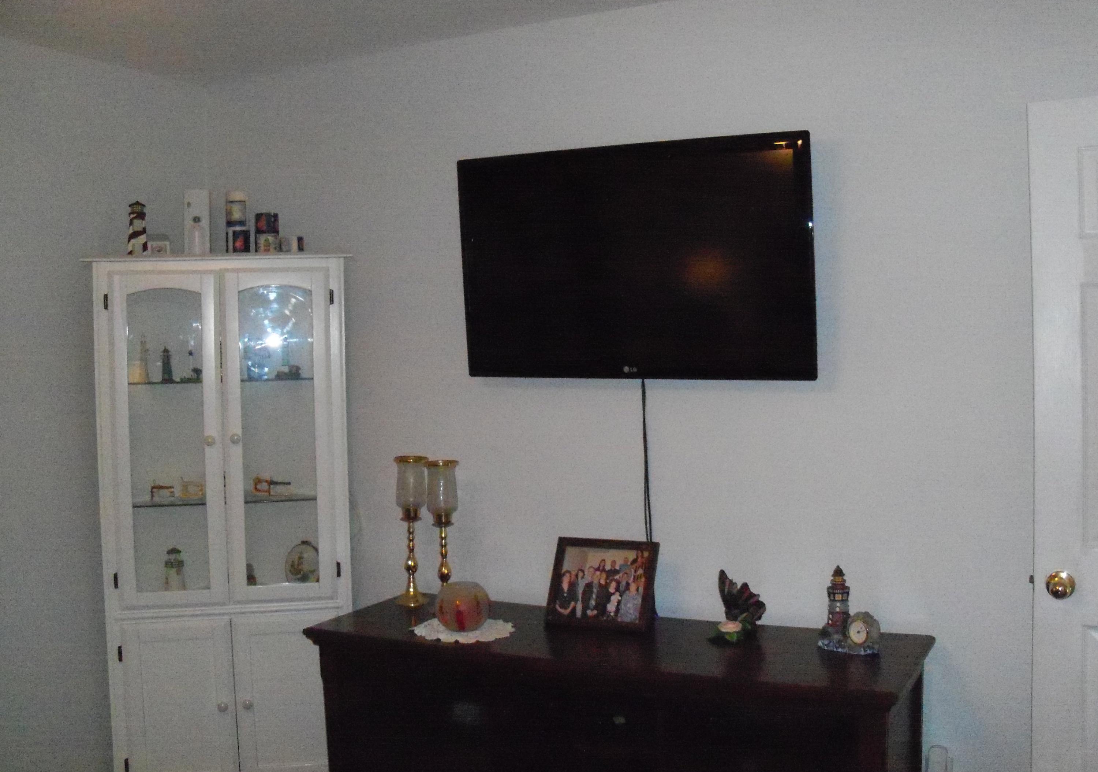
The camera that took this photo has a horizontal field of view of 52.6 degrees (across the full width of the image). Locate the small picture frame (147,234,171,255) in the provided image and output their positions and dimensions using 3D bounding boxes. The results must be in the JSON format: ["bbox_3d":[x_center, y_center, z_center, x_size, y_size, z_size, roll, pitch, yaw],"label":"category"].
[{"bbox_3d":[-1.190,-0.430,3.390,0.072,0.072,0.030,-2,2,-14],"label":"small picture frame"}]

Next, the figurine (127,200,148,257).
[{"bbox_3d":[-1.241,-0.473,3.345,0.062,0.168,0.062,-2,2,-17],"label":"figurine"}]

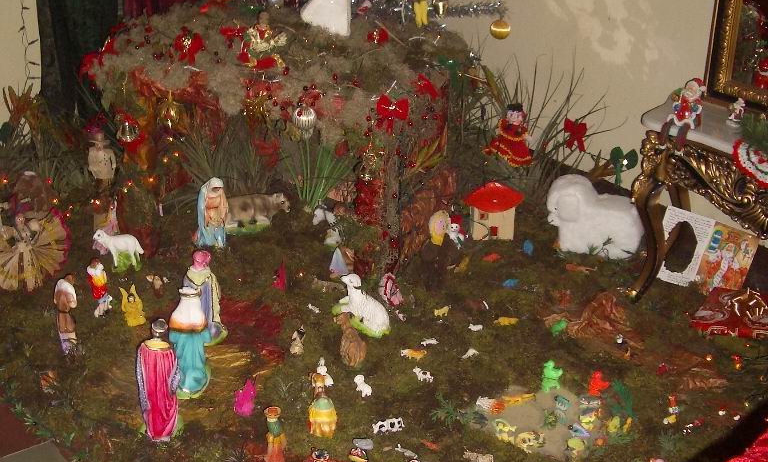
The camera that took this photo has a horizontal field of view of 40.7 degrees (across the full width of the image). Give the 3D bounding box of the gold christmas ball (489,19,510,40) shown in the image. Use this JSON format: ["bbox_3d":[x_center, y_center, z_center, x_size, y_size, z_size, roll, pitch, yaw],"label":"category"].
[{"bbox_3d":[0.455,-0.794,4.080,0.083,0.084,0.083,4,23,0],"label":"gold christmas ball"}]

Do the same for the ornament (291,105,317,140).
[{"bbox_3d":[-0.267,-0.365,3.480,0.080,0.104,0.080,3,23,-1],"label":"ornament"}]

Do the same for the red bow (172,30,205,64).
[{"bbox_3d":[-0.689,-0.650,3.650,0.103,0.105,0.045,2,-7,-5],"label":"red bow"}]

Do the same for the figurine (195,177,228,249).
[{"bbox_3d":[-0.634,-0.065,3.811,0.115,0.260,0.120,-9,26,-27],"label":"figurine"}]

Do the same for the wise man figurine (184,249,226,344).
[{"bbox_3d":[-0.542,0.200,3.159,0.118,0.290,0.115,4,23,1],"label":"wise man figurine"}]

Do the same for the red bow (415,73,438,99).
[{"bbox_3d":[0.145,-0.493,3.530,0.088,0.092,0.050,-2,23,-13],"label":"red bow"}]

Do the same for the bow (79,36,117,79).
[{"bbox_3d":[-0.983,-0.595,3.550,0.104,0.132,0.060,17,17,27],"label":"bow"}]

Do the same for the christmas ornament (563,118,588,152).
[{"bbox_3d":[0.847,-0.427,4.580,0.105,0.145,0.045,9,23,13],"label":"christmas ornament"}]

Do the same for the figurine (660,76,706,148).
[{"bbox_3d":[0.988,-0.389,3.420,0.130,0.240,0.125,19,27,32],"label":"figurine"}]

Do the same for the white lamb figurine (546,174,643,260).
[{"bbox_3d":[0.816,-0.059,4.014,0.375,0.285,0.220,7,23,8],"label":"white lamb figurine"}]

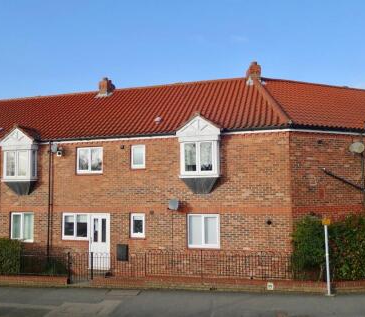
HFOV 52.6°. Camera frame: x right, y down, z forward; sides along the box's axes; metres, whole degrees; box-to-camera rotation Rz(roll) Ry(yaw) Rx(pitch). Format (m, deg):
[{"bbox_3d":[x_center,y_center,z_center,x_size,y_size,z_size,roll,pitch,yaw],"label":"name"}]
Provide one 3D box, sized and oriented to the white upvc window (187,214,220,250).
[{"bbox_3d":[0.764,2.542,12.864,1.163,1.186,0.100,-2,-5,16],"label":"white upvc window"}]

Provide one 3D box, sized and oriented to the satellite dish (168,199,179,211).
[{"bbox_3d":[-0.314,1.603,12.876,0.420,0.420,0.270,-4,-7,36],"label":"satellite dish"}]

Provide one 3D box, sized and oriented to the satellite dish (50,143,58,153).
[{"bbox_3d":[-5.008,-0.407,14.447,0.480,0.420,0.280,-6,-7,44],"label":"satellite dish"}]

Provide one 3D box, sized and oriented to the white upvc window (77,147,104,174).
[{"bbox_3d":[-3.550,0.084,14.319,1.143,1.033,0.100,-2,-5,16],"label":"white upvc window"}]

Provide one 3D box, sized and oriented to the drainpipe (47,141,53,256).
[{"bbox_3d":[-5.223,1.794,14.500,0.080,4.980,0.090,-2,-5,16],"label":"drainpipe"}]

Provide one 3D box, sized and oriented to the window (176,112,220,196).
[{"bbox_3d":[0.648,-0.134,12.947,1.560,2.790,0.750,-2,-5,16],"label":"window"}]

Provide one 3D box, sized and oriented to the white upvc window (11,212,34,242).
[{"bbox_3d":[-6.415,2.780,14.901,1.130,1.190,0.100,-2,-5,16],"label":"white upvc window"}]

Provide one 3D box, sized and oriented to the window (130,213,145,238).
[{"bbox_3d":[-1.635,2.493,13.604,0.587,0.890,0.100,-2,-6,17],"label":"window"}]

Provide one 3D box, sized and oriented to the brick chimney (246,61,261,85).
[{"bbox_3d":[3.213,-3.844,16.605,0.600,1.076,0.600,-2,-6,17],"label":"brick chimney"}]

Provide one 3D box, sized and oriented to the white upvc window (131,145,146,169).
[{"bbox_3d":[-1.647,-0.046,13.853,0.577,0.905,0.100,-2,-6,17],"label":"white upvc window"}]

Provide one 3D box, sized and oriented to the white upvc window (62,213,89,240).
[{"bbox_3d":[-4.092,2.625,14.248,1.181,1.037,0.100,-2,-5,16],"label":"white upvc window"}]

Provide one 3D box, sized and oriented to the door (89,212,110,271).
[{"bbox_3d":[-3.129,3.136,14.000,0.891,2.085,0.100,-2,-6,17],"label":"door"}]

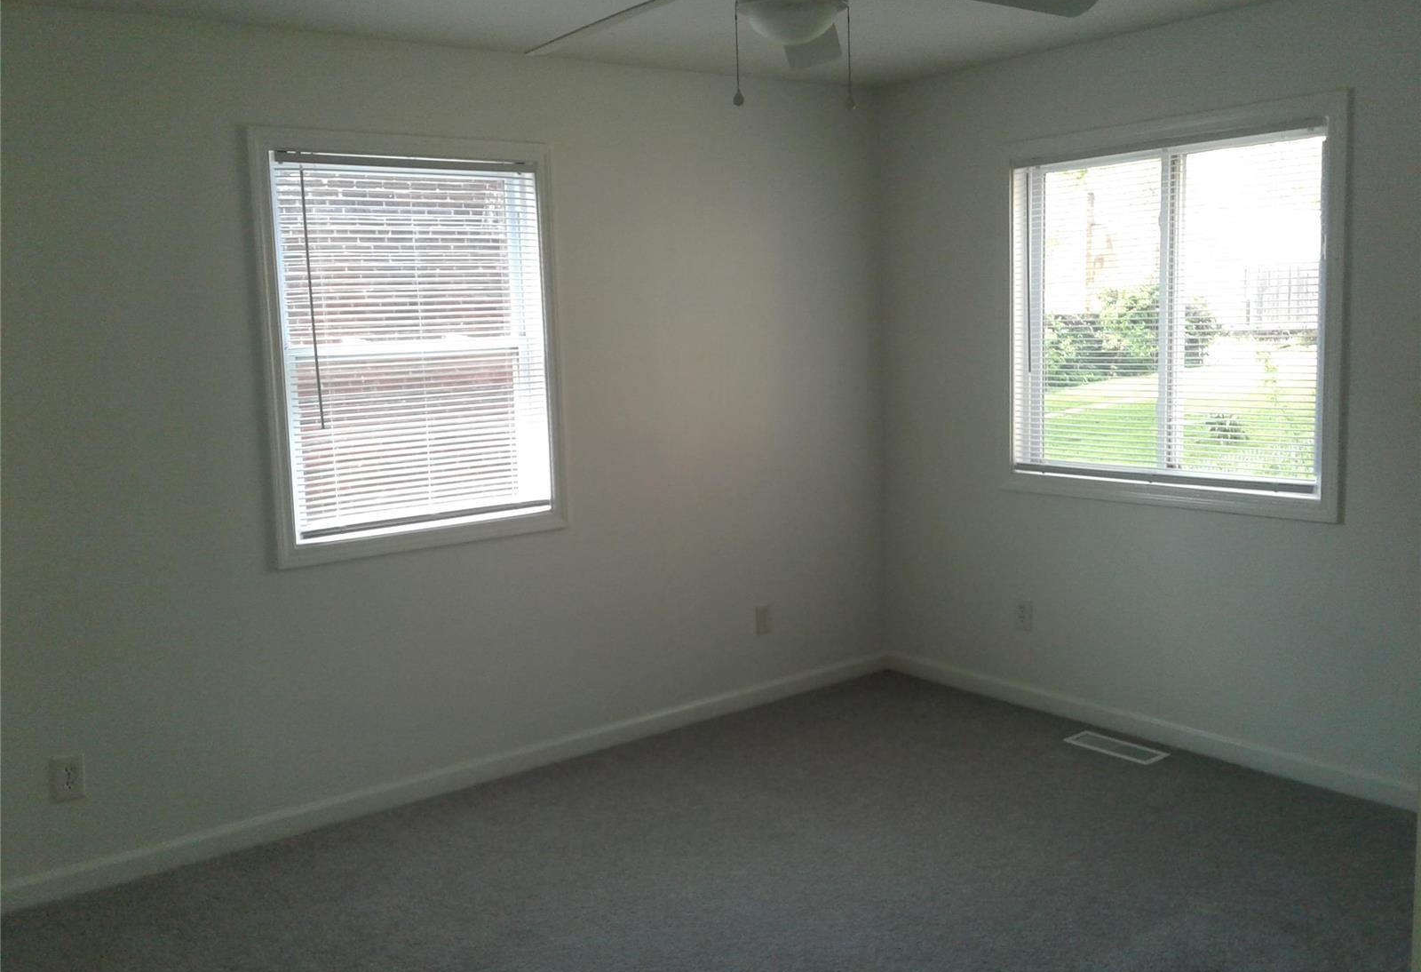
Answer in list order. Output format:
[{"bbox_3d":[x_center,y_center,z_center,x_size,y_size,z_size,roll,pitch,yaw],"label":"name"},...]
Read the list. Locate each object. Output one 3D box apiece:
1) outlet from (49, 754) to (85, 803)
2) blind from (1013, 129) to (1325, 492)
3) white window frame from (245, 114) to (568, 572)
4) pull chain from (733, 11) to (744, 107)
[{"bbox_3d":[-1.794,0.817,3.671,0.076,0.117,0.010,-8,9,-37],"label":"outlet"},{"bbox_3d":[1.505,-0.589,4.494,0.040,1.148,1.187,-8,9,-37],"label":"blind"},{"bbox_3d":[-0.946,-0.456,4.245,1.017,1.308,0.100,-8,9,-37],"label":"white window frame"},{"bbox_3d":[0.057,-0.882,2.708,0.022,0.195,0.022,-2,7,2],"label":"pull chain"}]

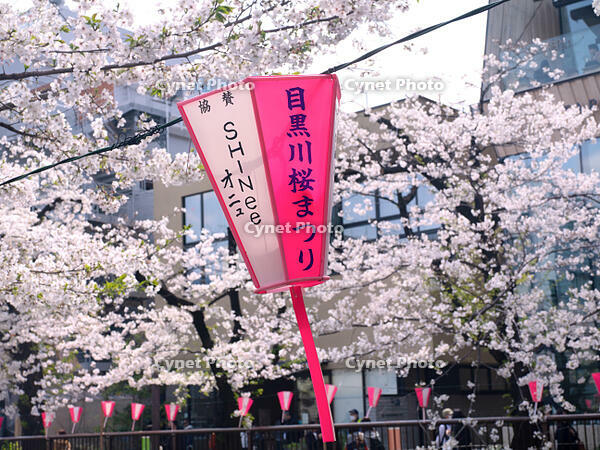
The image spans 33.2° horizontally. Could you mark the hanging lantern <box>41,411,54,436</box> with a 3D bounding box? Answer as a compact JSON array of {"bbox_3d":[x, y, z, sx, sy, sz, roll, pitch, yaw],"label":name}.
[{"bbox_3d":[-7.028,5.555,27.957,0.385,0.716,0.358,2,-7,-14],"label":"hanging lantern"}]

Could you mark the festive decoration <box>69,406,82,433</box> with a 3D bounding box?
[{"bbox_3d":[-6.141,5.328,27.400,0.385,0.723,0.358,9,-7,-11],"label":"festive decoration"}]

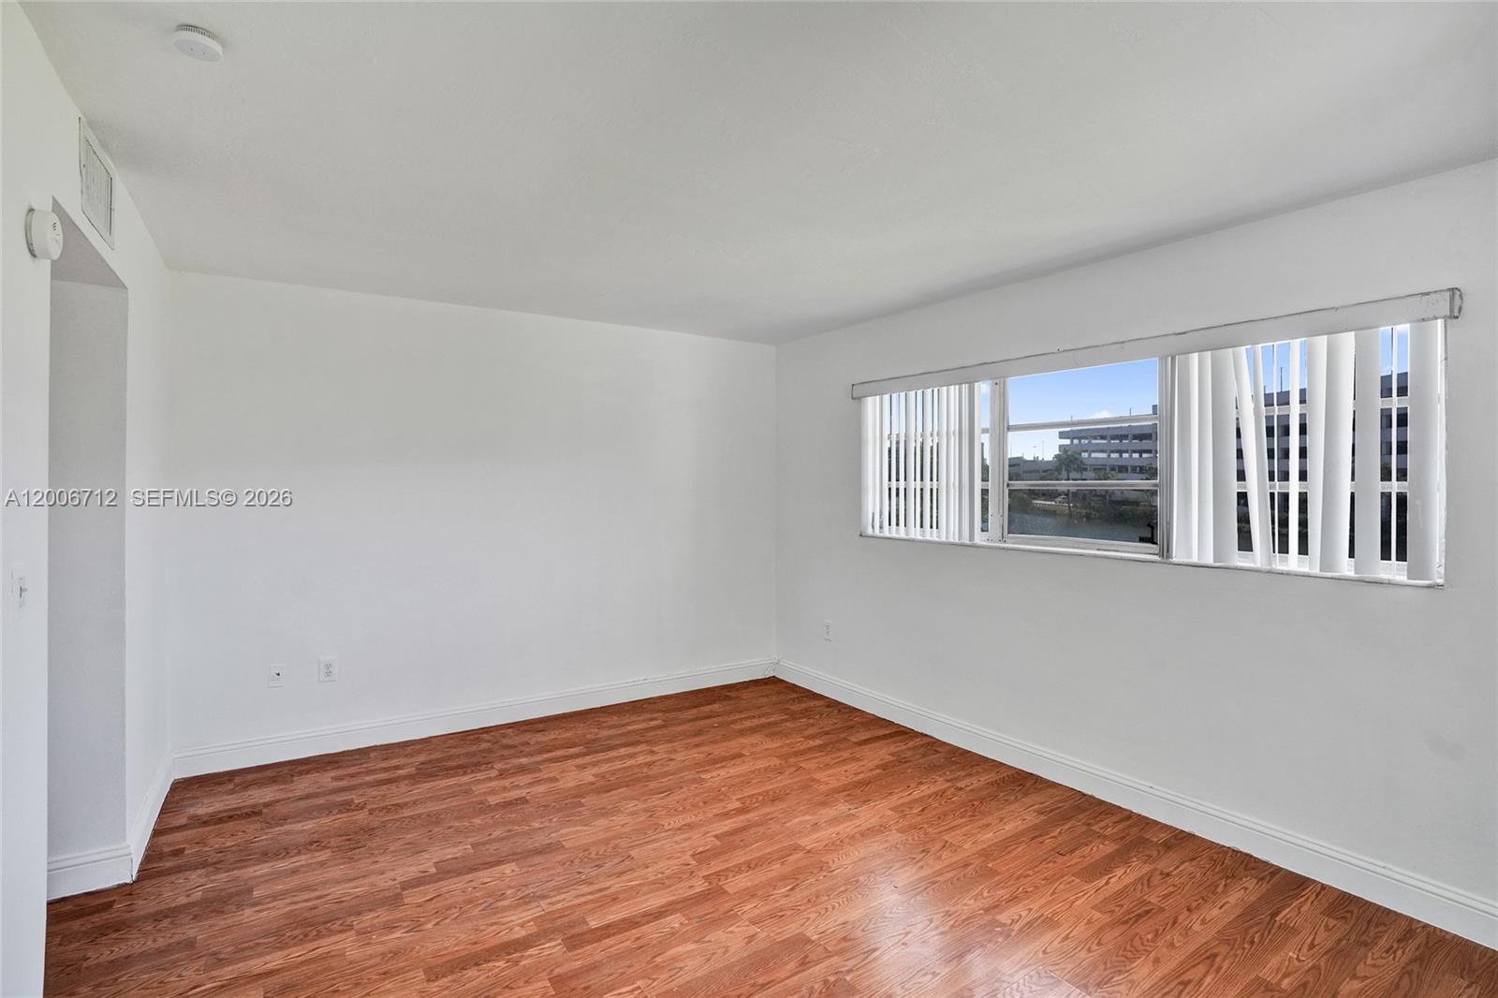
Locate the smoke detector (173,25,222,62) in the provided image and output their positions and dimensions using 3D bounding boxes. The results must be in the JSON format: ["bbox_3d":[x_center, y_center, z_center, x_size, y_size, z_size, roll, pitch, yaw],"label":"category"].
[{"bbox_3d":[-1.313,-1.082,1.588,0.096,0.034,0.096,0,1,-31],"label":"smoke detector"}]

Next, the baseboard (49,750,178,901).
[{"bbox_3d":[-2.641,1.319,2.788,0.247,0.139,1.047,0,1,-34],"label":"baseboard"}]

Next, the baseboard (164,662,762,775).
[{"bbox_3d":[-1.285,1.268,4.115,3.471,0.140,0.025,0,1,-32],"label":"baseboard"}]

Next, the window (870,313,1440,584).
[{"bbox_3d":[1.433,-0.223,3.158,0.119,0.934,2.624,0,1,-36],"label":"window"}]

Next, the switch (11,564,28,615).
[{"bbox_3d":[-1.606,0.200,1.472,0.018,0.117,0.075,0,1,-34],"label":"switch"}]

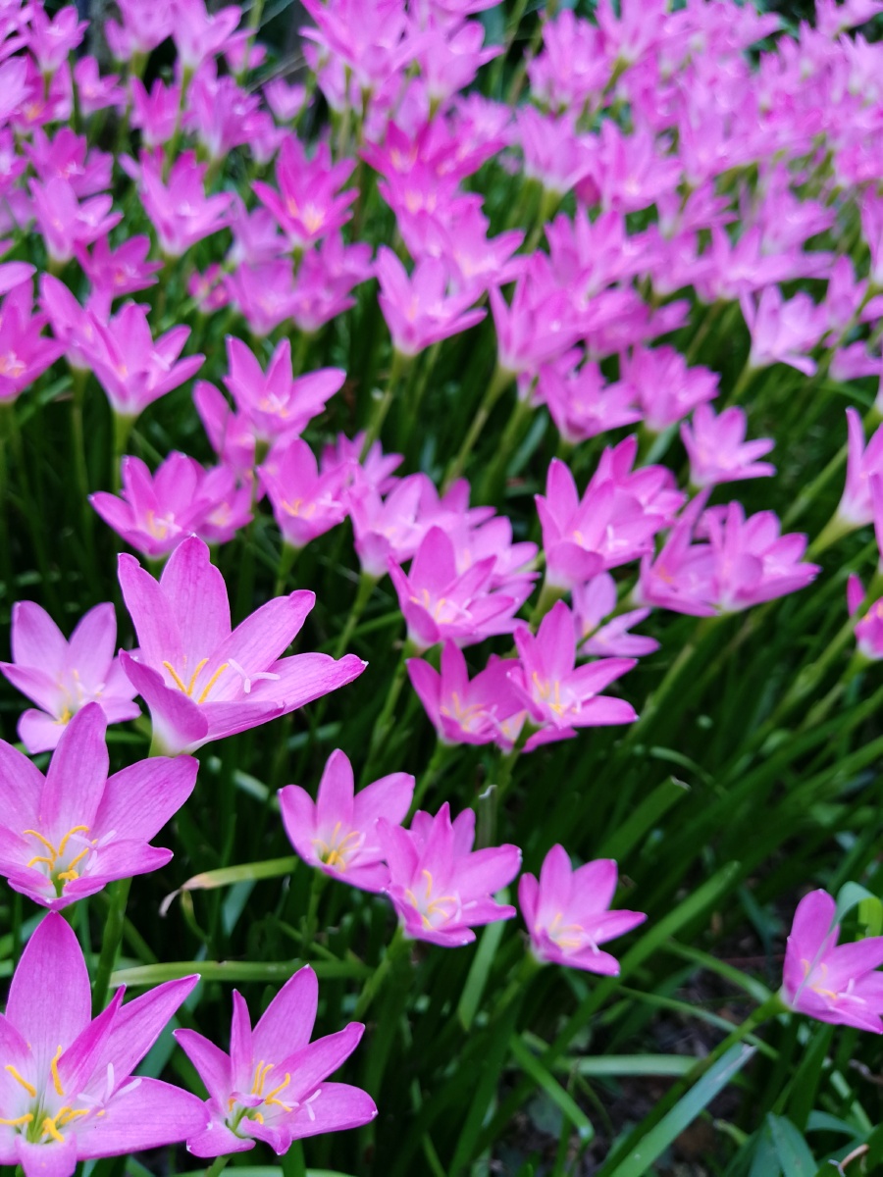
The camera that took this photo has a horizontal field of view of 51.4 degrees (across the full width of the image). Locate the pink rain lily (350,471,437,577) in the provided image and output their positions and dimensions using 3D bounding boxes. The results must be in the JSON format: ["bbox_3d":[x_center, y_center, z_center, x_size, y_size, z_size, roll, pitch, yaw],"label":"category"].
[{"bbox_3d":[-0.035,-0.030,0.543,0.056,0.050,0.056,-4,43,-27],"label":"pink rain lily"}]

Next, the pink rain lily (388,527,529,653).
[{"bbox_3d":[-0.002,0.009,0.431,0.064,0.048,0.064,5,39,-27],"label":"pink rain lily"}]

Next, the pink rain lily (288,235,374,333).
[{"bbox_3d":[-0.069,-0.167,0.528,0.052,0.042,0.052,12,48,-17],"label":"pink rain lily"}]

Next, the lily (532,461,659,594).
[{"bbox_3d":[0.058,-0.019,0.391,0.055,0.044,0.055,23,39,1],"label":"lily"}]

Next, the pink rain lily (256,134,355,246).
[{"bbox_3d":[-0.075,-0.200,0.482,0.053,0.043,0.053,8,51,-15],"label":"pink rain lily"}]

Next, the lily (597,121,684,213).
[{"bbox_3d":[0.126,-0.282,0.625,0.062,0.050,0.062,-4,43,-27],"label":"lily"}]

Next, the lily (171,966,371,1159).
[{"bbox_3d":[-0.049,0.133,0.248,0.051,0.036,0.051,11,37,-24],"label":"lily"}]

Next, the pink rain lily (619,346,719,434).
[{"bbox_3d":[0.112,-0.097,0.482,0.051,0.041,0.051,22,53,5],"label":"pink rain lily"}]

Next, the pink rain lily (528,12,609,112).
[{"bbox_3d":[0.082,-0.366,0.644,0.062,0.052,0.062,-11,43,-26],"label":"pink rain lily"}]

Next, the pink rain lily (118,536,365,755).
[{"bbox_3d":[-0.060,0.026,0.258,0.066,0.050,0.066,5,39,-27],"label":"pink rain lily"}]

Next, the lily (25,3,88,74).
[{"bbox_3d":[-0.360,-0.520,0.871,0.057,0.050,0.057,-14,43,-26],"label":"lily"}]

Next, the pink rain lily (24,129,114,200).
[{"bbox_3d":[-0.296,-0.334,0.735,0.064,0.047,0.064,-8,43,-27],"label":"pink rain lily"}]

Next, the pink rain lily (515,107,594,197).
[{"bbox_3d":[0.072,-0.306,0.653,0.058,0.050,0.058,-4,43,-27],"label":"pink rain lily"}]

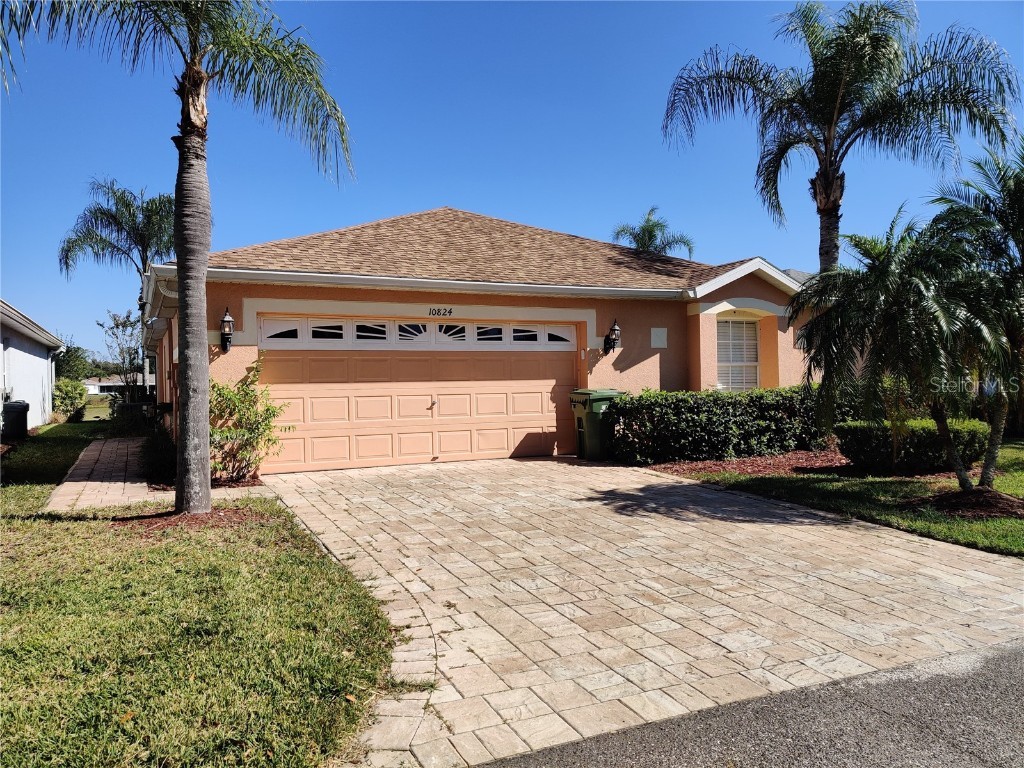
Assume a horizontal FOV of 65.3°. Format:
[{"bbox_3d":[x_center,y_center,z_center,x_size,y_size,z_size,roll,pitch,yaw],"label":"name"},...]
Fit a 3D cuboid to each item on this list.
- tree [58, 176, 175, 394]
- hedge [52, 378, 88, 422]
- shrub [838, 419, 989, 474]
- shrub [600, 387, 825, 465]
[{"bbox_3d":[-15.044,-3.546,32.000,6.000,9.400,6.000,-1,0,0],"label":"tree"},{"bbox_3d":[-16.103,0.599,29.000,1.400,1.600,1.400,-1,1,-25],"label":"hedge"},{"bbox_3d":[6.055,0.889,12.164,2.009,0.647,1.372,-1,1,-25],"label":"shrub"},{"bbox_3d":[3.608,0.627,13.189,4.350,1.120,0.930,-1,1,-25],"label":"shrub"}]

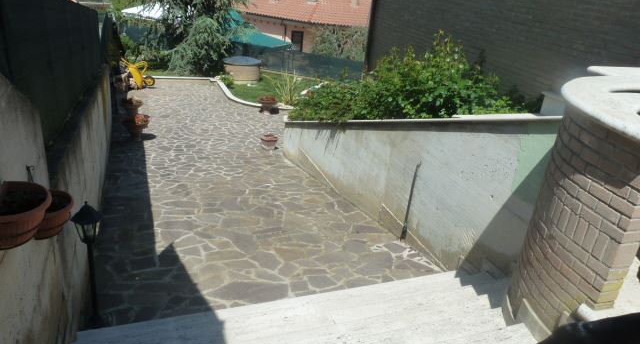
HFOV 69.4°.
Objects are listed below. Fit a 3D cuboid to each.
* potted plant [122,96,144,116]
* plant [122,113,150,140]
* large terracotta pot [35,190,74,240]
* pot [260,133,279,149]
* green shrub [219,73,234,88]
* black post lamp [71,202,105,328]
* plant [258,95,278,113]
[{"bbox_3d":[-4.863,-1.721,12.109,0.570,0.450,0.570,-4,27,-20],"label":"potted plant"},{"bbox_3d":[-3.922,-0.940,9.890,0.580,0.480,0.580,-4,27,-20],"label":"plant"},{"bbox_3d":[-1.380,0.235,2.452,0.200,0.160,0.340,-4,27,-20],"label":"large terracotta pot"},{"bbox_3d":[-1.057,-0.629,9.648,0.370,0.300,0.370,5,25,-2],"label":"pot"},{"bbox_3d":[-3.314,-3.293,16.574,0.550,0.500,0.550,-4,27,-20],"label":"green shrub"},{"bbox_3d":[-1.658,0.684,3.360,0.215,1.060,0.215,-4,27,-20],"label":"black post lamp"},{"bbox_3d":[-1.481,-1.908,13.267,0.560,0.450,0.560,5,25,-2],"label":"plant"}]

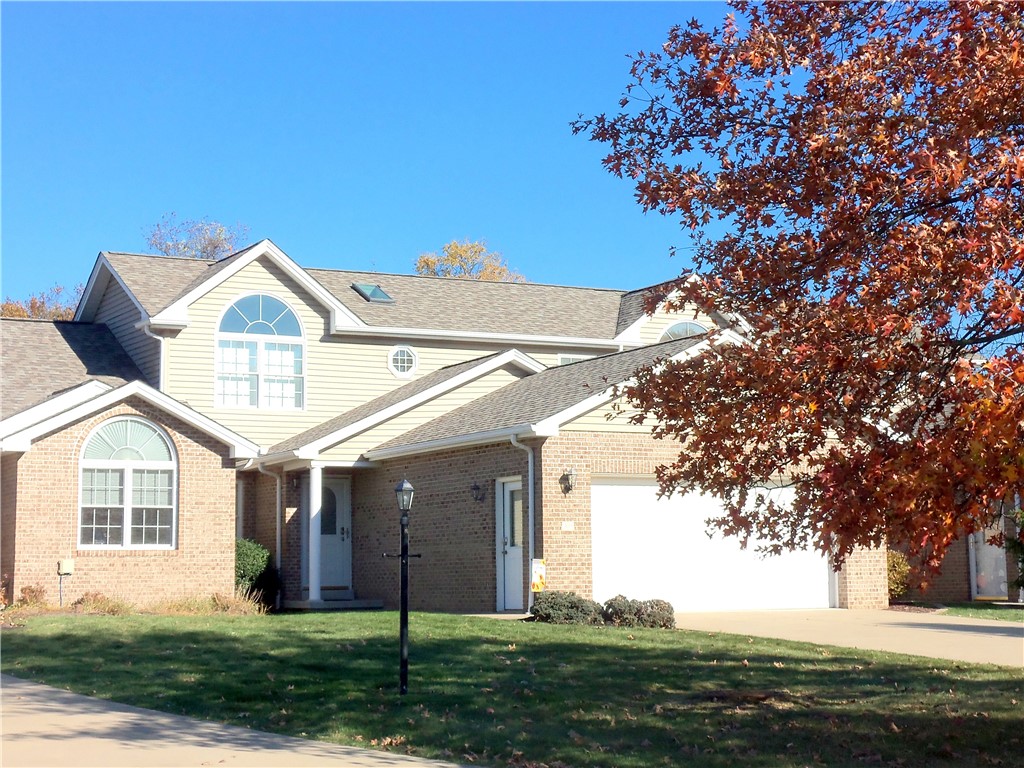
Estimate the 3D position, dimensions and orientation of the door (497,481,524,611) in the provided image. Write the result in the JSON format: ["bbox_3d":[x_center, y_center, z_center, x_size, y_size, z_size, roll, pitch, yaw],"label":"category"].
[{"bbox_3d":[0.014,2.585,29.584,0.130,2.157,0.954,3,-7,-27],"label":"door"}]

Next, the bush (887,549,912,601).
[{"bbox_3d":[7.078,3.525,33.764,0.700,0.989,0.700,3,-7,-27],"label":"bush"}]

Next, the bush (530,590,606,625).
[{"bbox_3d":[0.805,3.241,26.600,1.050,0.500,1.000,3,-7,-29],"label":"bush"}]

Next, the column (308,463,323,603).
[{"bbox_3d":[-3.420,2.596,31.950,0.240,2.420,0.240,-1,-6,0],"label":"column"}]

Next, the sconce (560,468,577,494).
[{"bbox_3d":[0.846,1.478,27.638,0.170,0.400,0.230,3,-7,-29],"label":"sconce"}]

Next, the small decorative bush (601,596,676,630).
[{"bbox_3d":[1.797,3.206,25.850,1.020,0.490,1.000,3,-7,-29],"label":"small decorative bush"}]

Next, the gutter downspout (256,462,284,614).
[{"bbox_3d":[-4.621,2.893,34.879,0.454,2.796,0.090,3,-7,-27],"label":"gutter downspout"}]

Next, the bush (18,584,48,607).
[{"bbox_3d":[-7.824,3.455,29.999,0.487,0.366,0.450,3,-7,-27],"label":"bush"}]

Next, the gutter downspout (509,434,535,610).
[{"bbox_3d":[0.141,2.185,28.780,0.394,2.785,0.090,3,-7,-27],"label":"gutter downspout"}]

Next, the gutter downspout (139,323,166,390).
[{"bbox_3d":[-6.258,-0.456,32.150,0.400,1.240,0.100,3,-7,-29],"label":"gutter downspout"}]

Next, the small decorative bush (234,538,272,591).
[{"bbox_3d":[-4.647,3.225,31.800,0.920,1.050,0.900,3,-7,-29],"label":"small decorative bush"}]

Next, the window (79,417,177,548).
[{"bbox_3d":[-6.570,1.690,31.348,1.706,2.270,0.130,3,-7,-27],"label":"window"}]

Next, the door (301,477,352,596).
[{"bbox_3d":[-3.572,2.893,35.180,1.021,2.274,0.130,3,-7,-27],"label":"door"}]

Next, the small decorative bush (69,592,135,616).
[{"bbox_3d":[-6.468,3.474,28.900,0.950,0.380,0.700,3,-7,-29],"label":"small decorative bush"}]

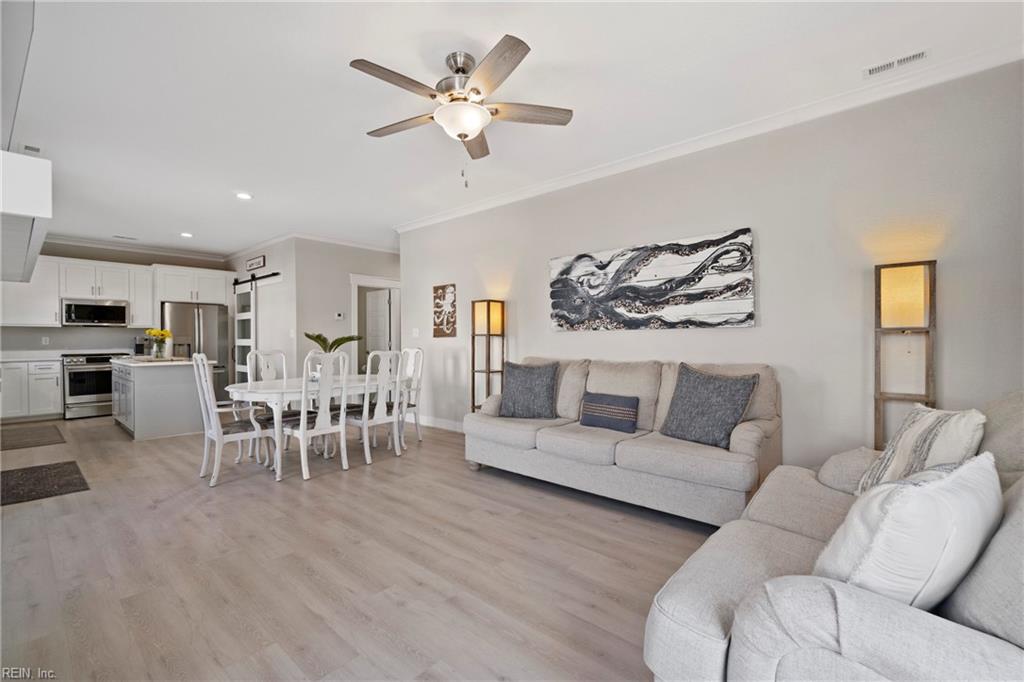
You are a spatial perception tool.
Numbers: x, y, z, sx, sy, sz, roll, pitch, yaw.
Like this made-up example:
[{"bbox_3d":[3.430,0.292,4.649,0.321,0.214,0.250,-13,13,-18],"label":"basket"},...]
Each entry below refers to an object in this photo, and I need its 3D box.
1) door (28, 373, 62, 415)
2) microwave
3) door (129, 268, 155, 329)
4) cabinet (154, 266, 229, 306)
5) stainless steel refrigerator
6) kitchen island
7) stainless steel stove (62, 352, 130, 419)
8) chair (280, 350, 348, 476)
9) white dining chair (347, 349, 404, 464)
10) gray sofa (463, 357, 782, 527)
[{"bbox_3d":[-6.550,0.751,5.993,0.025,0.580,0.310,0,1,41],"label":"door"},{"bbox_3d":[-6.711,-0.431,6.884,0.410,0.410,0.760,0,1,41],"label":"microwave"},{"bbox_3d":[-6.263,-0.741,7.213,0.025,0.965,0.315,0,1,41],"label":"door"},{"bbox_3d":[-5.885,-0.974,7.759,0.610,0.580,1.060,0,0,41],"label":"cabinet"},{"bbox_3d":[-5.725,0.260,7.661,0.820,1.787,0.910,0,1,41],"label":"stainless steel refrigerator"},{"bbox_3d":[-4.692,0.715,5.723,1.670,0.900,0.835,0,1,41],"label":"kitchen island"},{"bbox_3d":[-6.638,0.701,6.843,0.670,0.930,0.762,0,0,41],"label":"stainless steel stove"},{"bbox_3d":[-1.787,0.625,3.869,0.580,1.075,0.545,0,0,41],"label":"chair"},{"bbox_3d":[-1.422,0.631,4.292,0.560,1.060,0.510,0,1,41],"label":"white dining chair"},{"bbox_3d":[0.747,0.669,3.378,2.300,0.970,0.960,0,0,41],"label":"gray sofa"}]

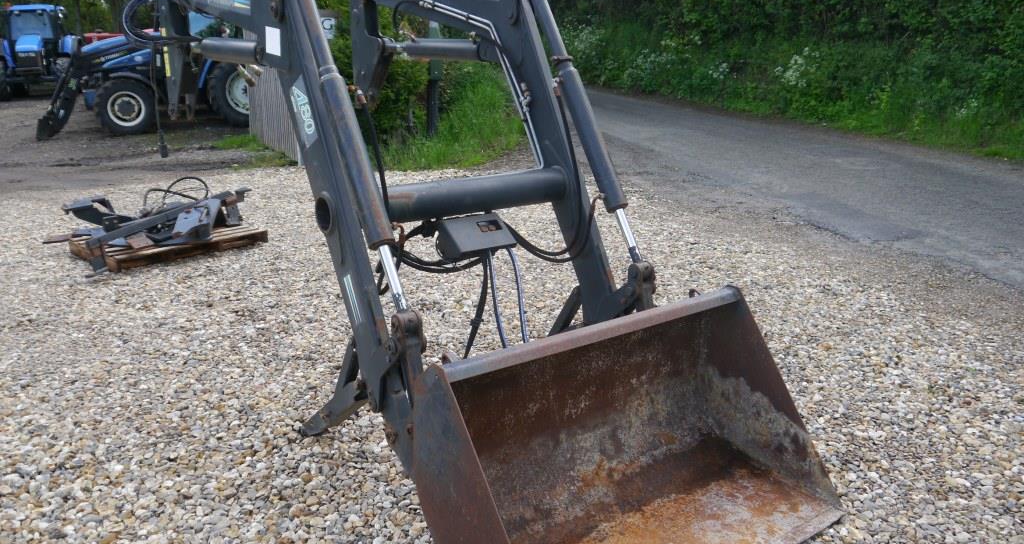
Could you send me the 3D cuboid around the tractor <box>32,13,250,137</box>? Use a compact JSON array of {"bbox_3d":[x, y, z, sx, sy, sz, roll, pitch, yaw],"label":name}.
[{"bbox_3d":[-7.126,-4.375,17.161,5.100,2.700,2.150,-7,18,-24],"label":"tractor"}]

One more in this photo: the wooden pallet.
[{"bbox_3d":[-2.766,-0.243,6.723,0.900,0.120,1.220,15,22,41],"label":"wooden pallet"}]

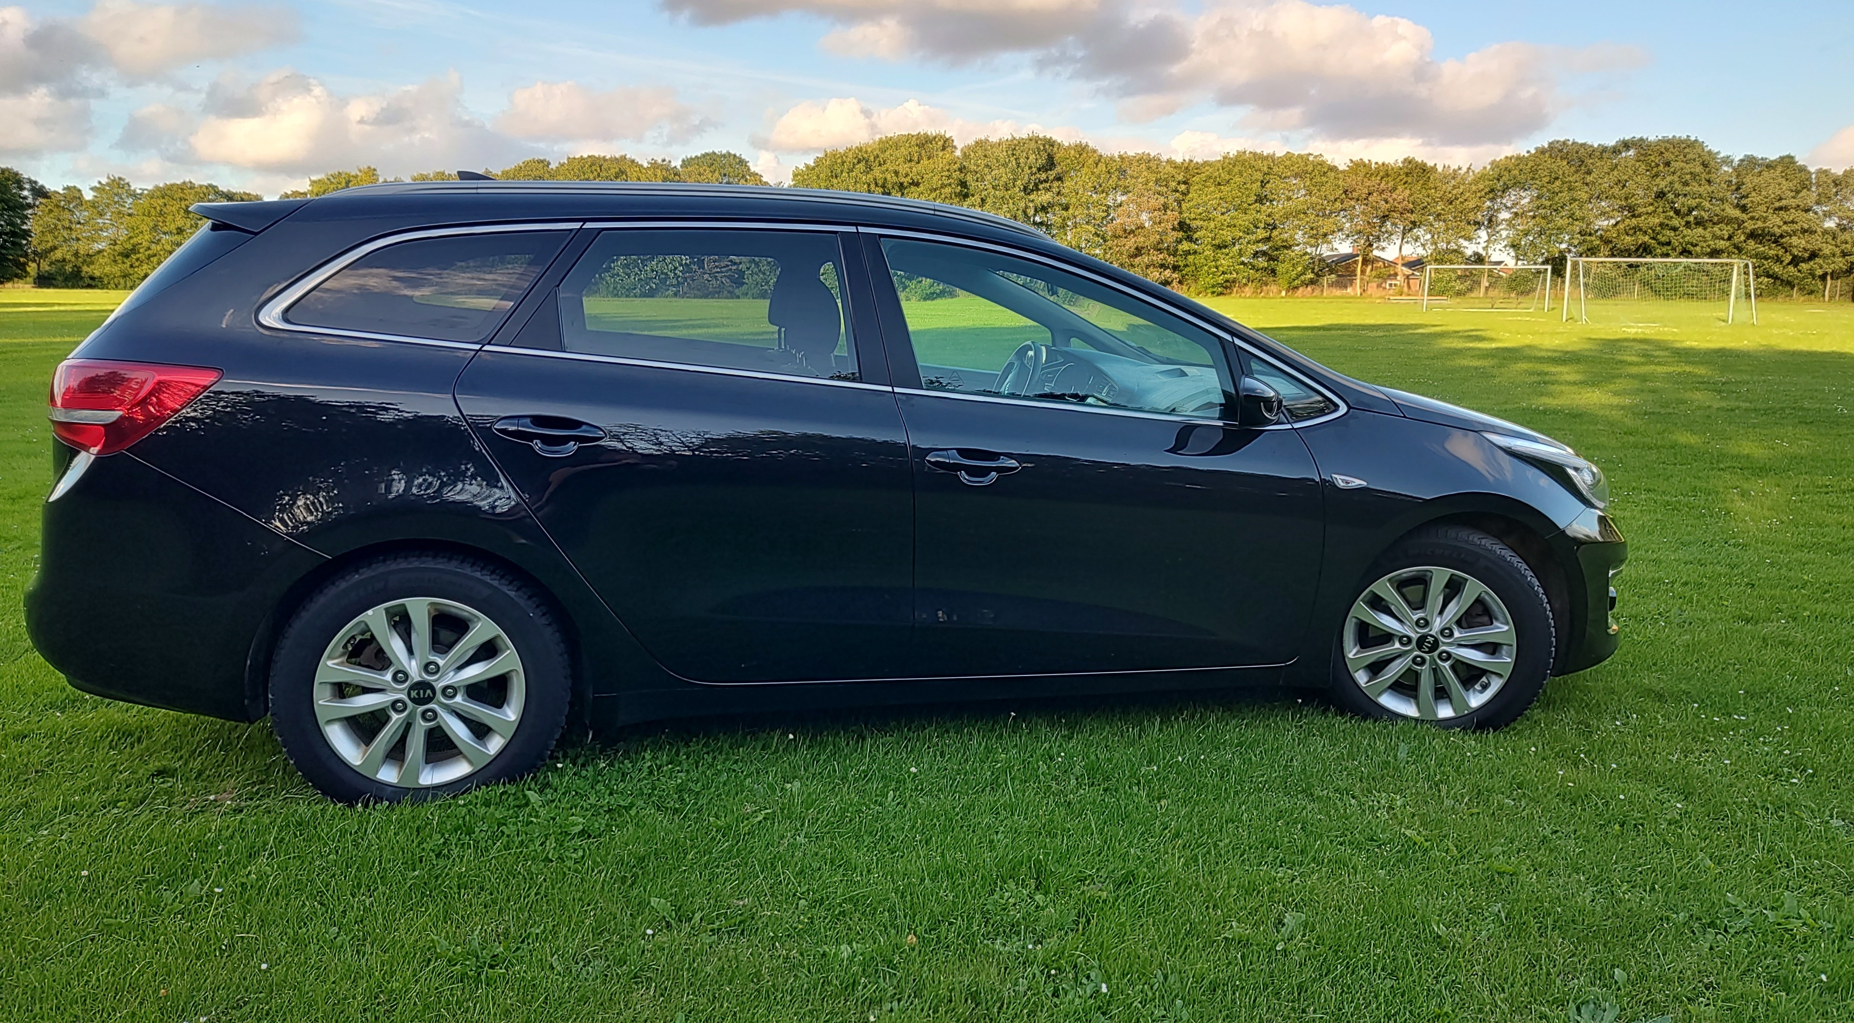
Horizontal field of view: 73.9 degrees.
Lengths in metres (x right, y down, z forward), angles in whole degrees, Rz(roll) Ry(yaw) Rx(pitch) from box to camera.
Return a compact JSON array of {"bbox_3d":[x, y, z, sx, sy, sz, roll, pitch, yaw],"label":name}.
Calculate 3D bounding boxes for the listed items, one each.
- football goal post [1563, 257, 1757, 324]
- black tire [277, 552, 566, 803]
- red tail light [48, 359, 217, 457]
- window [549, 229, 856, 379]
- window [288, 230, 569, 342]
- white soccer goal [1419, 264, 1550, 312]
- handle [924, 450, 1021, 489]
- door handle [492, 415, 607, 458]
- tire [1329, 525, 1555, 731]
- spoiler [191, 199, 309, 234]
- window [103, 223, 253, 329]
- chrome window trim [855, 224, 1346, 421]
[{"bbox_3d":[23.554,-7.059,39.524,5.200,2.100,1.770,2,11,7],"label":"football goal post"},{"bbox_3d":[-1.148,0.389,2.837,0.626,0.624,0.212,-1,11,-14],"label":"black tire"},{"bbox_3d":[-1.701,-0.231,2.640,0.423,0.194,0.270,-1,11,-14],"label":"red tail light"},{"bbox_3d":[-0.498,-0.485,2.852,0.677,0.350,0.045,-1,-9,-14],"label":"window"},{"bbox_3d":[-1.099,-0.505,2.740,0.578,0.276,0.055,0,-16,-10],"label":"window"},{"bbox_3d":[25.479,-10.189,56.485,5.200,2.100,1.804,2,11,11],"label":"white soccer goal"},{"bbox_3d":[0.113,-0.104,2.949,0.241,0.090,0.055,-1,11,-14],"label":"handle"},{"bbox_3d":[-0.825,-0.167,2.707,0.243,0.090,0.060,-1,7,-14],"label":"door handle"},{"bbox_3d":[1.402,0.343,3.458,0.630,0.630,0.210,4,13,19],"label":"tire"},{"bbox_3d":[-1.684,-0.766,3.290,0.330,0.115,1.160,-1,11,-14],"label":"spoiler"},{"bbox_3d":[-1.878,-0.600,3.272,0.120,0.400,1.200,43,-2,-18],"label":"window"},{"bbox_3d":[0.490,-0.462,3.159,1.314,0.521,0.110,-2,-14,-18],"label":"chrome window trim"}]

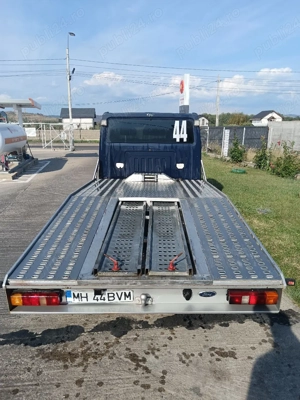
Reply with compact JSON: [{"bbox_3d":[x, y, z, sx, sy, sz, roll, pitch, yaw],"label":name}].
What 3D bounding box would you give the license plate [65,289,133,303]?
[{"bbox_3d":[-0.388,0.752,2.420,0.520,0.112,0.015,0,14,1],"label":"license plate"}]

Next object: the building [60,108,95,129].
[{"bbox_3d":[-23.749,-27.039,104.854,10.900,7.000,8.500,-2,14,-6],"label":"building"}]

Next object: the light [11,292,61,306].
[{"bbox_3d":[-0.877,0.758,2.400,0.365,0.100,0.065,0,14,1],"label":"light"}]

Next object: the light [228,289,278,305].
[{"bbox_3d":[0.781,0.737,2.360,0.365,0.100,0.065,0,14,1],"label":"light"}]

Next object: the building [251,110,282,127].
[{"bbox_3d":[41.548,-28.218,110.768,7.900,6.300,10.200,0,14,0],"label":"building"}]

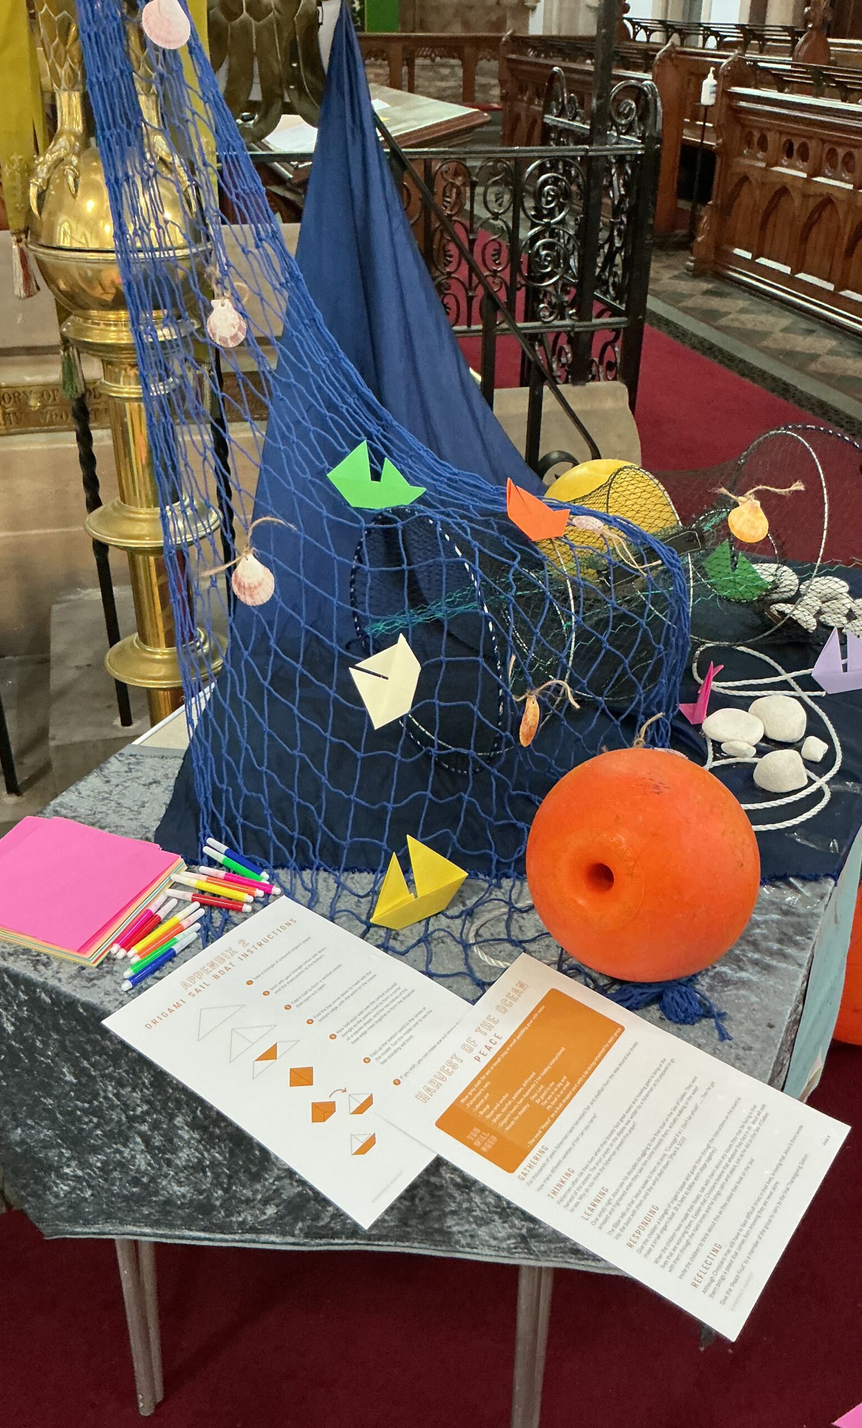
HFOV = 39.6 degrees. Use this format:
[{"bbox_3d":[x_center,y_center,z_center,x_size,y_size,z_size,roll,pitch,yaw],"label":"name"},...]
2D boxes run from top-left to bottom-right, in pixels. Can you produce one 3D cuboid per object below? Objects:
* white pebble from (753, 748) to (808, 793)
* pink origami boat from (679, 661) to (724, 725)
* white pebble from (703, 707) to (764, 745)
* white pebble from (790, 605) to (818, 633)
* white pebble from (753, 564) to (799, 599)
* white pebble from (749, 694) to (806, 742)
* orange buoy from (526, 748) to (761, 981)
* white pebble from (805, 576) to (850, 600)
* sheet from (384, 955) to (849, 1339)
[{"bbox_3d":[0.370,0.060,1.265,0.058,0.045,0.057,0,31,0],"label":"white pebble"},{"bbox_3d":[0.317,-0.033,1.393,0.045,0.074,0.098,3,31,5],"label":"pink origami boat"},{"bbox_3d":[0.341,0.015,1.351,0.069,0.036,0.053,13,33,21],"label":"white pebble"},{"bbox_3d":[0.499,-0.129,1.602,0.028,0.027,0.047,-23,38,-34],"label":"white pebble"},{"bbox_3d":[0.480,-0.185,1.679,0.078,0.047,0.062,0,31,0],"label":"white pebble"},{"bbox_3d":[0.392,0.005,1.354,0.063,0.049,0.069,0,31,0],"label":"white pebble"},{"bbox_3d":[0.177,0.126,1.001,0.200,0.200,0.197,0,31,0],"label":"orange buoy"},{"bbox_3d":[0.552,-0.174,1.671,0.068,0.034,0.052,0,31,0],"label":"white pebble"},{"bbox_3d":[0.139,0.309,0.913,0.298,0.004,0.211,23,39,29],"label":"sheet"}]

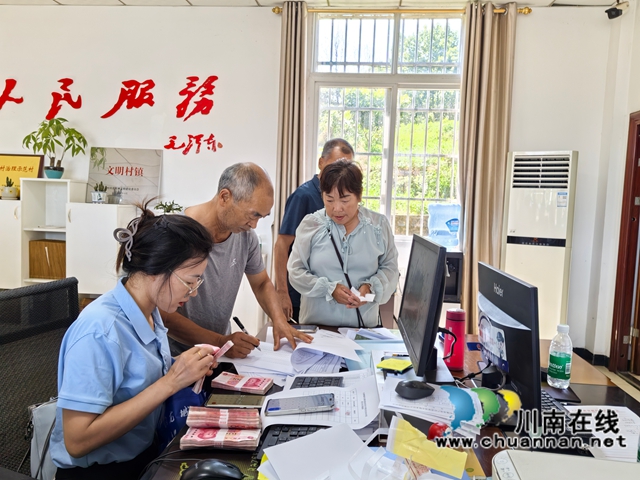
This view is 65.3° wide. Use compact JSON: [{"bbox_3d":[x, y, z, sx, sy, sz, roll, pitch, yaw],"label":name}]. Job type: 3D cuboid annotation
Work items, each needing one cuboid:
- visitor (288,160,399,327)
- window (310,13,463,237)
[{"bbox_3d":[0.101,0.383,2.240,0.500,1.480,0.340,2,4,1],"label":"visitor"},{"bbox_3d":[0.676,-1.048,4.530,1.550,2.000,0.120,2,4,4],"label":"window"}]

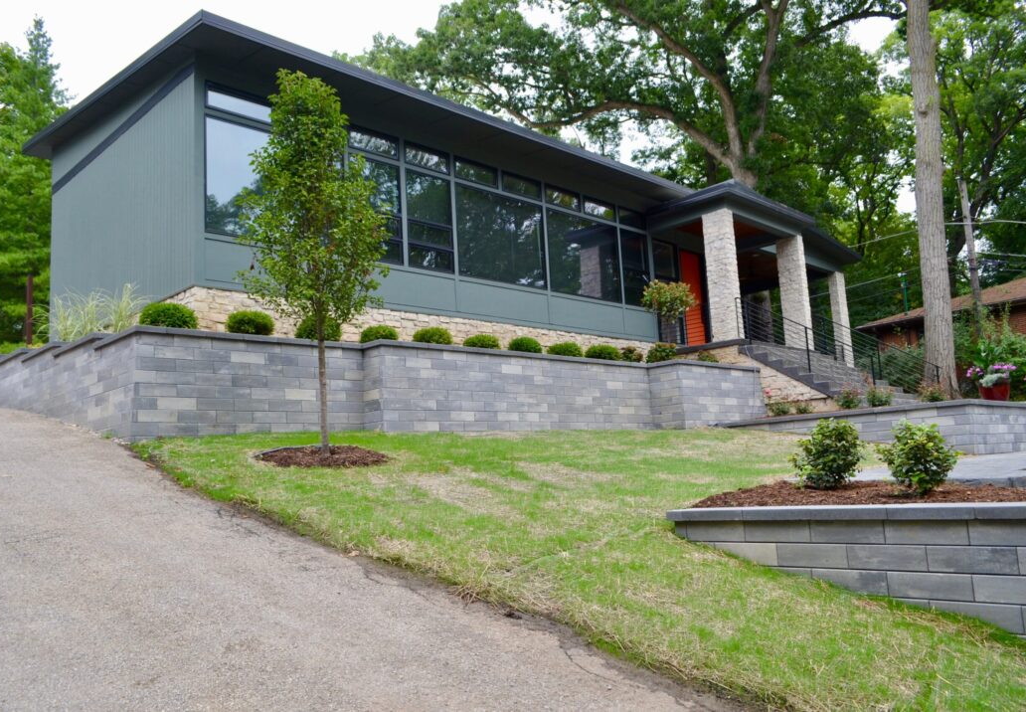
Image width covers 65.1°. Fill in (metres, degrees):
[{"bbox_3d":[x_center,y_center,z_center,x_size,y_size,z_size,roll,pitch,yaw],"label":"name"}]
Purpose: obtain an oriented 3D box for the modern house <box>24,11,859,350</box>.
[{"bbox_3d":[0.804,-1.802,19.525,20.350,4.800,9.200,4,-11,-45],"label":"modern house"}]

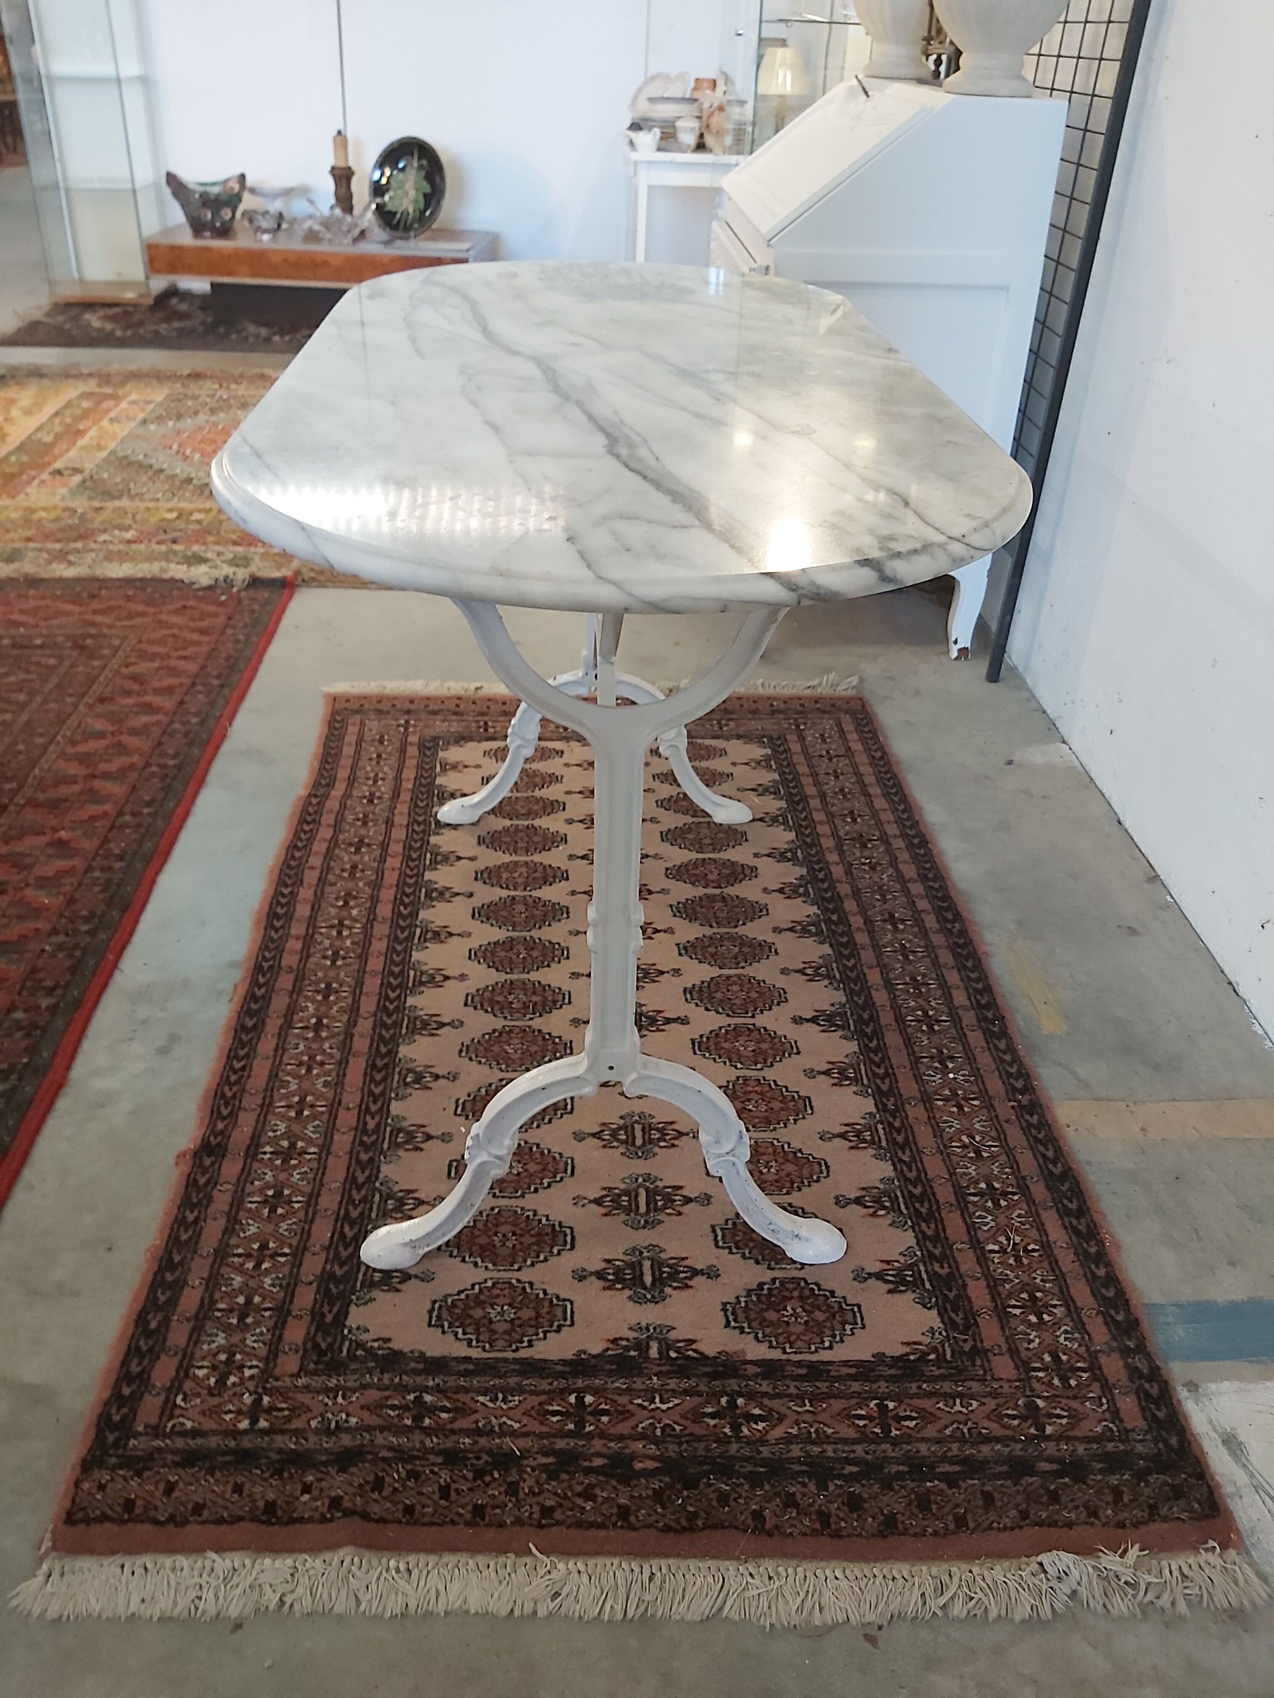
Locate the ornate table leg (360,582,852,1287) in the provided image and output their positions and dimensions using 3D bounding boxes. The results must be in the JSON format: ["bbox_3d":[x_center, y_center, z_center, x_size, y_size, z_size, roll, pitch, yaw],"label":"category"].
[{"bbox_3d":[-0.037,-0.134,1.391,0.475,0.725,0.875,0,33,-4],"label":"ornate table leg"}]

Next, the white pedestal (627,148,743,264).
[{"bbox_3d":[0.160,-2.271,4.830,0.391,0.648,0.350,1,33,-1],"label":"white pedestal"}]

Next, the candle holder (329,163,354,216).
[{"bbox_3d":[-1.123,-2.489,4.875,0.075,0.215,0.075,0,33,-4],"label":"candle holder"}]

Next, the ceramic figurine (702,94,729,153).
[{"bbox_3d":[0.285,-2.561,4.516,0.090,0.180,0.080,0,33,-4],"label":"ceramic figurine"}]

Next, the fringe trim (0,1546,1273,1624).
[{"bbox_3d":[0.009,0.564,0.981,0.940,0.014,0.054,1,33,-2],"label":"fringe trim"}]

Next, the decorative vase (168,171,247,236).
[{"bbox_3d":[-1.591,-2.380,4.713,0.260,0.195,0.170,3,33,2],"label":"decorative vase"}]

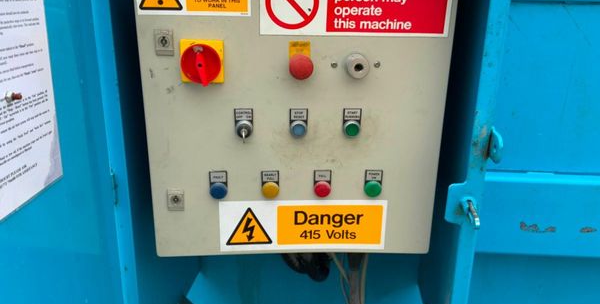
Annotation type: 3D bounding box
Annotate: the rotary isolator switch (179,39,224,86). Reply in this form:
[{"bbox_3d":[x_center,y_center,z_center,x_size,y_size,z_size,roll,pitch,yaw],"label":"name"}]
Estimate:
[{"bbox_3d":[-0.153,-0.139,0.785,0.066,0.067,0.038,0,19,-3],"label":"rotary isolator switch"}]

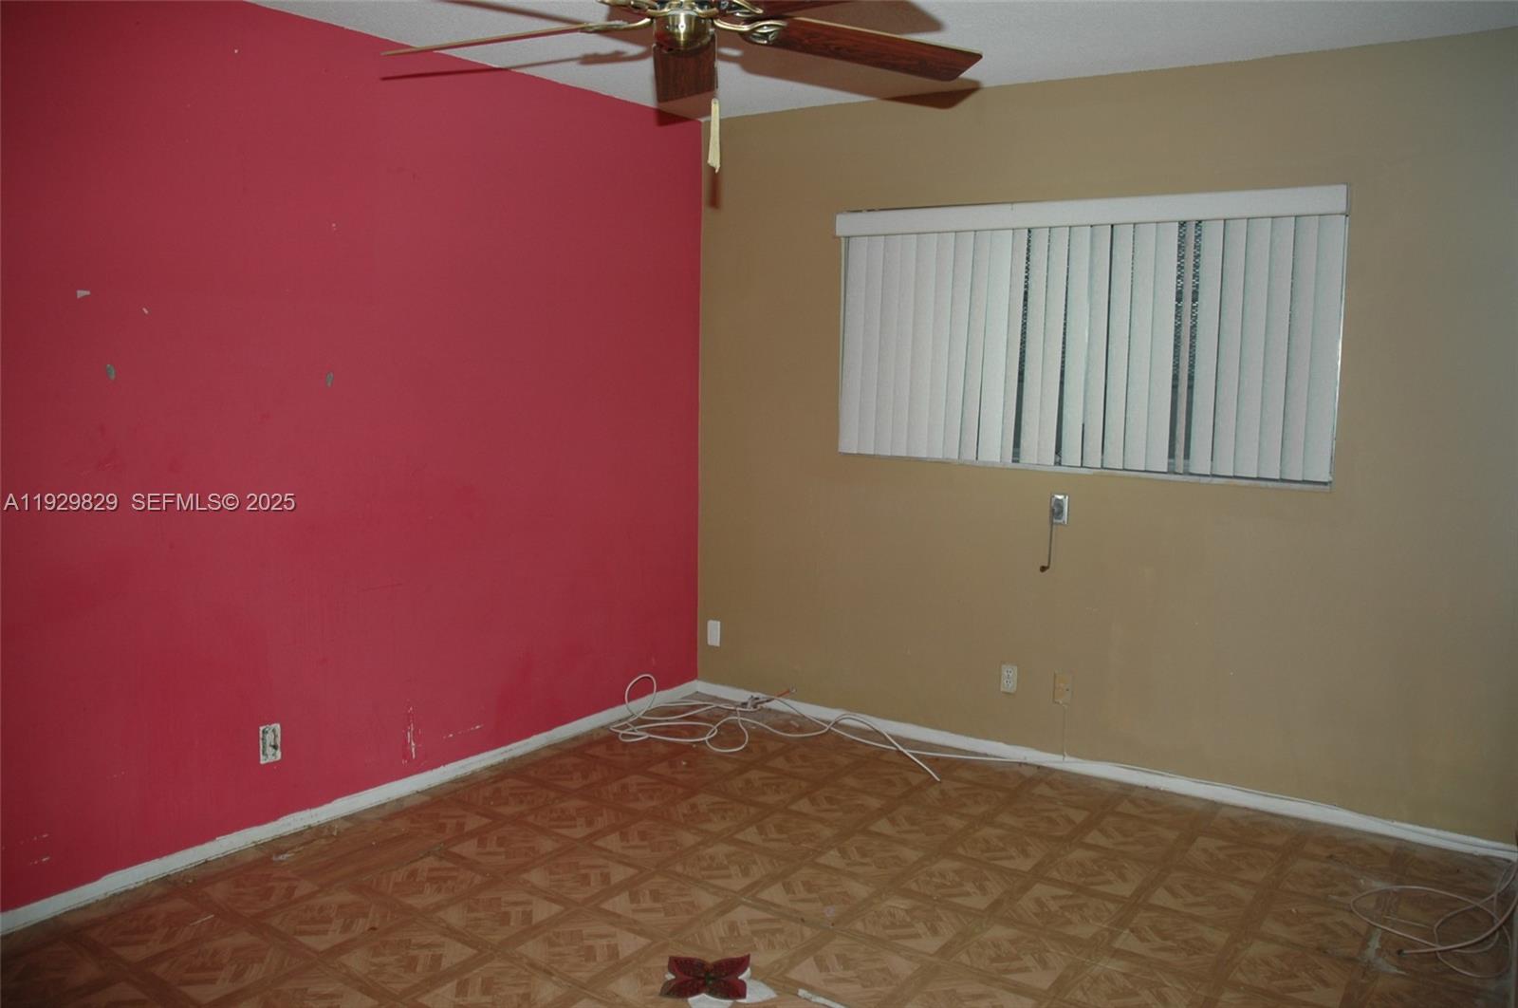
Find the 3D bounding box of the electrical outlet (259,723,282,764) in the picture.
[{"bbox_3d":[-1.486,0.730,3.460,0.015,0.115,0.070,6,9,36],"label":"electrical outlet"}]

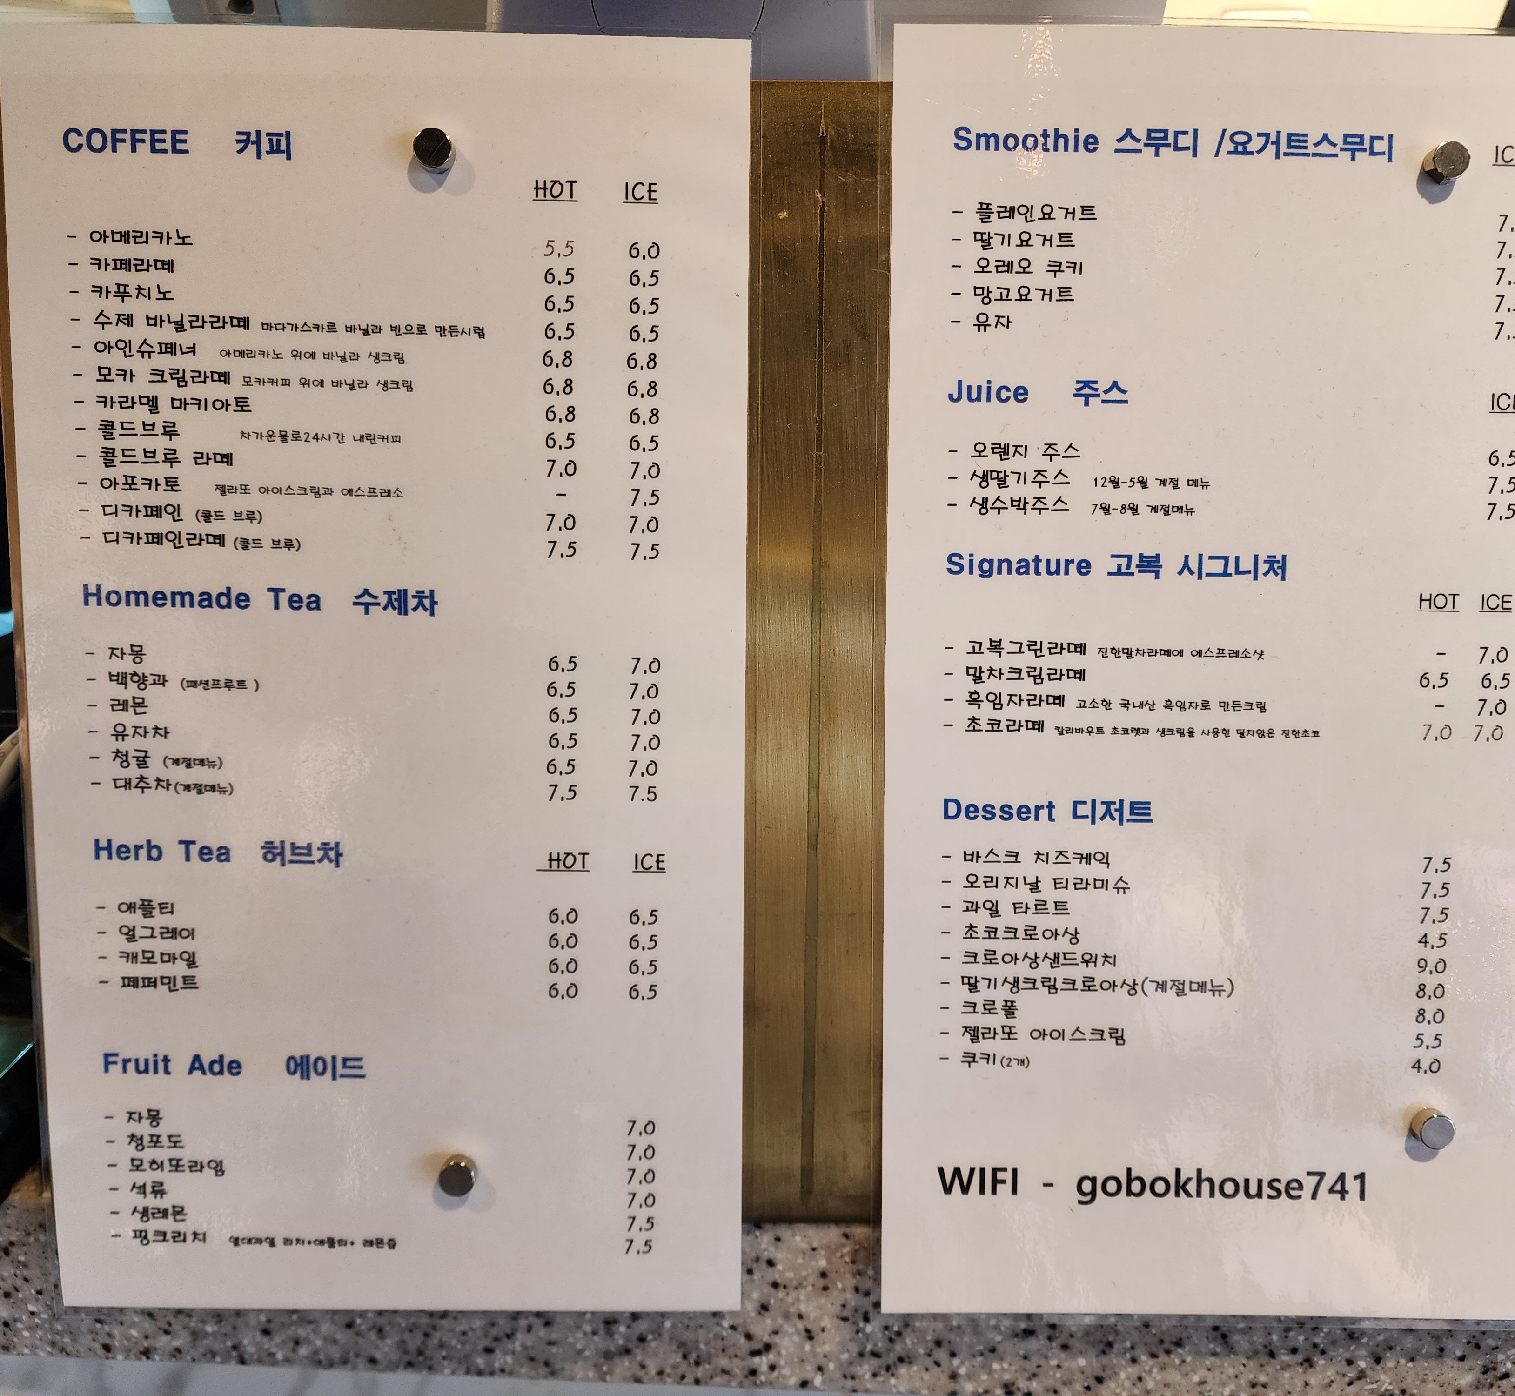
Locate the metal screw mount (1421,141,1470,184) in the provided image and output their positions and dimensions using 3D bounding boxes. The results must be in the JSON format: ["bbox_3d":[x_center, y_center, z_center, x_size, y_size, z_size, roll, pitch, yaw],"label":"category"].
[{"bbox_3d":[0.188,-0.146,0.337,0.010,0.010,0.005,1,2,-1],"label":"metal screw mount"}]

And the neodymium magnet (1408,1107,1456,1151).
[{"bbox_3d":[0.189,0.120,0.345,0.010,0.010,0.005,1,2,-1],"label":"neodymium magnet"}]

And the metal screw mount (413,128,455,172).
[{"bbox_3d":[-0.085,-0.144,0.326,0.010,0.010,0.005,1,6,-1],"label":"metal screw mount"}]

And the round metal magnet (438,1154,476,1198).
[{"bbox_3d":[-0.086,0.138,0.357,0.010,0.010,0.005,1,6,-1],"label":"round metal magnet"}]

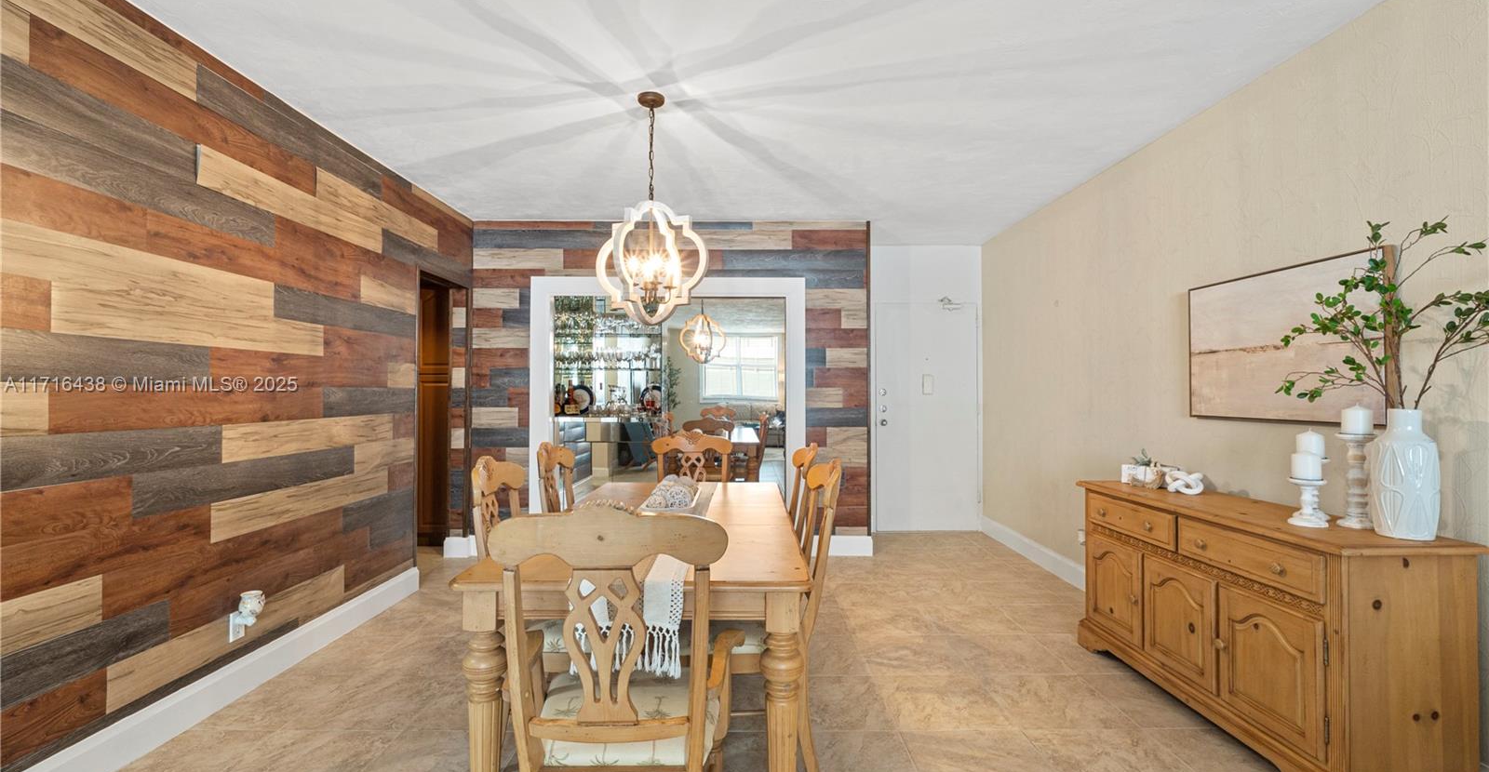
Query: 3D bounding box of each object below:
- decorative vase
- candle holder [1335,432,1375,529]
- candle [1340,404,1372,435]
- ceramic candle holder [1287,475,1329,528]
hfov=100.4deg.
[{"bbox_3d":[2.048,0.269,1.923,0.150,0.388,0.150,0,-1,0],"label":"decorative vase"},{"bbox_3d":[2.028,0.312,2.056,0.100,0.305,0.100,0,-1,0],"label":"candle holder"},{"bbox_3d":[2.028,0.115,2.058,0.077,0.094,0.077,0,-1,0],"label":"candle"},{"bbox_3d":[1.891,0.386,2.082,0.102,0.157,0.102,0,-1,0],"label":"ceramic candle holder"}]

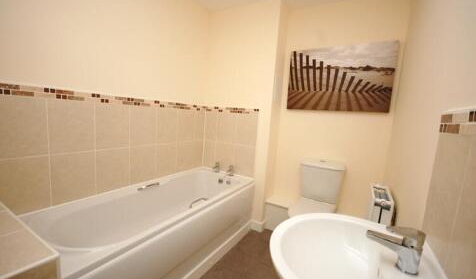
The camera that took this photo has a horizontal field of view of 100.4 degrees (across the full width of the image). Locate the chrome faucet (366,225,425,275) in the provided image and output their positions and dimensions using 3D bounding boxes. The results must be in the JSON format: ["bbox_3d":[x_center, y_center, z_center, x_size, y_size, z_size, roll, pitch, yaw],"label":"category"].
[{"bbox_3d":[0.458,0.313,0.586,0.137,0.114,0.050,8,8,31],"label":"chrome faucet"}]

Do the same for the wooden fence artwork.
[{"bbox_3d":[0.941,-0.575,1.898,0.890,0.600,0.028,8,8,31],"label":"wooden fence artwork"}]

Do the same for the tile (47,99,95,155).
[{"bbox_3d":[-1.075,-0.077,1.296,0.012,0.330,0.248,8,8,31],"label":"tile"}]

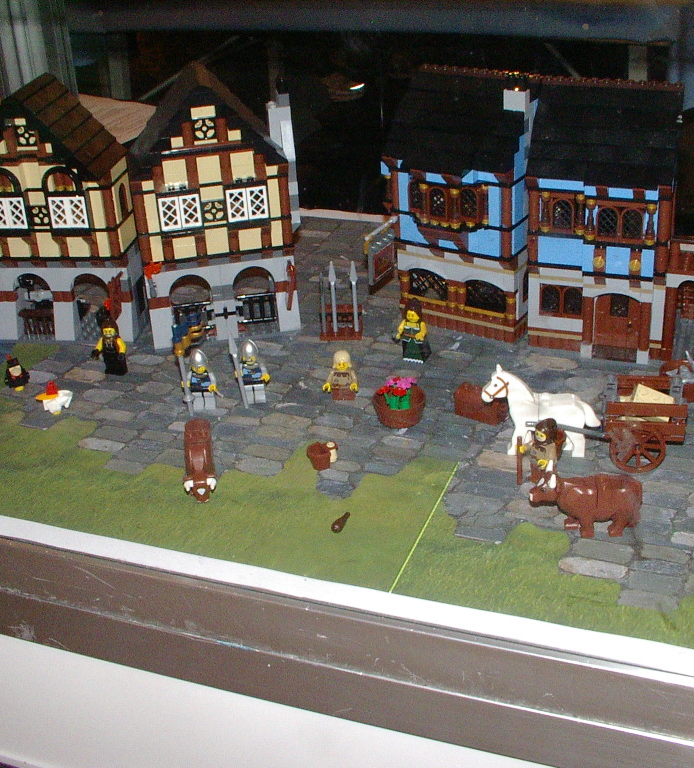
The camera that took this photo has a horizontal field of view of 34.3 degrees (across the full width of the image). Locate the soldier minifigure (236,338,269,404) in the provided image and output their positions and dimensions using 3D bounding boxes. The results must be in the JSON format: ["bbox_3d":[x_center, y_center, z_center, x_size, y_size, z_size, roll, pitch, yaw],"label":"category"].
[{"bbox_3d":[-0.066,-0.008,0.788,0.025,0.045,0.017,-4,30,-1],"label":"soldier minifigure"}]

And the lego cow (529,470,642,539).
[{"bbox_3d":[0.136,0.067,0.643,0.065,0.041,0.019,-3,30,1],"label":"lego cow"}]

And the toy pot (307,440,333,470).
[{"bbox_3d":[-0.017,0.045,0.700,0.015,0.013,0.015,-3,29,2],"label":"toy pot"}]

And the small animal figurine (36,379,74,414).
[{"bbox_3d":[-0.209,0.009,0.794,0.027,0.025,0.015,-10,31,-11],"label":"small animal figurine"}]

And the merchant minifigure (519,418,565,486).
[{"bbox_3d":[0.116,0.038,0.664,0.031,0.043,0.024,-24,35,-32],"label":"merchant minifigure"}]

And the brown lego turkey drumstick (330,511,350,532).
[{"bbox_3d":[-0.003,0.078,0.645,0.007,0.007,0.021,9,31,21],"label":"brown lego turkey drumstick"}]

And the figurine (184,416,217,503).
[{"bbox_3d":[-0.088,0.051,0.674,0.019,0.037,0.062,-7,30,-5],"label":"figurine"}]

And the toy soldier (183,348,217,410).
[{"bbox_3d":[-0.101,-0.003,0.783,0.025,0.045,0.017,-3,30,1],"label":"toy soldier"}]

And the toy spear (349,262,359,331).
[{"bbox_3d":[0.006,-0.067,0.855,0.006,0.062,0.004,0,30,6],"label":"toy spear"}]

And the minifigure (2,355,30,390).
[{"bbox_3d":[-0.240,-0.009,0.814,0.018,0.025,0.015,-12,30,-13],"label":"minifigure"}]

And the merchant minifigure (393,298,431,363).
[{"bbox_3d":[0.050,-0.040,0.831,0.024,0.046,0.019,13,34,25],"label":"merchant minifigure"}]

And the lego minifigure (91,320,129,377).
[{"bbox_3d":[-0.172,-0.028,0.819,0.025,0.043,0.015,6,31,17],"label":"lego minifigure"}]

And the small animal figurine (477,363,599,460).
[{"bbox_3d":[0.122,0.017,0.711,0.074,0.060,0.018,1,30,8],"label":"small animal figurine"}]

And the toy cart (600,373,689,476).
[{"bbox_3d":[0.180,0.023,0.681,0.049,0.046,0.044,2,30,10],"label":"toy cart"}]

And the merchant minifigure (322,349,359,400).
[{"bbox_3d":[-0.003,-0.006,0.766,0.025,0.035,0.014,-1,30,6],"label":"merchant minifigure"}]

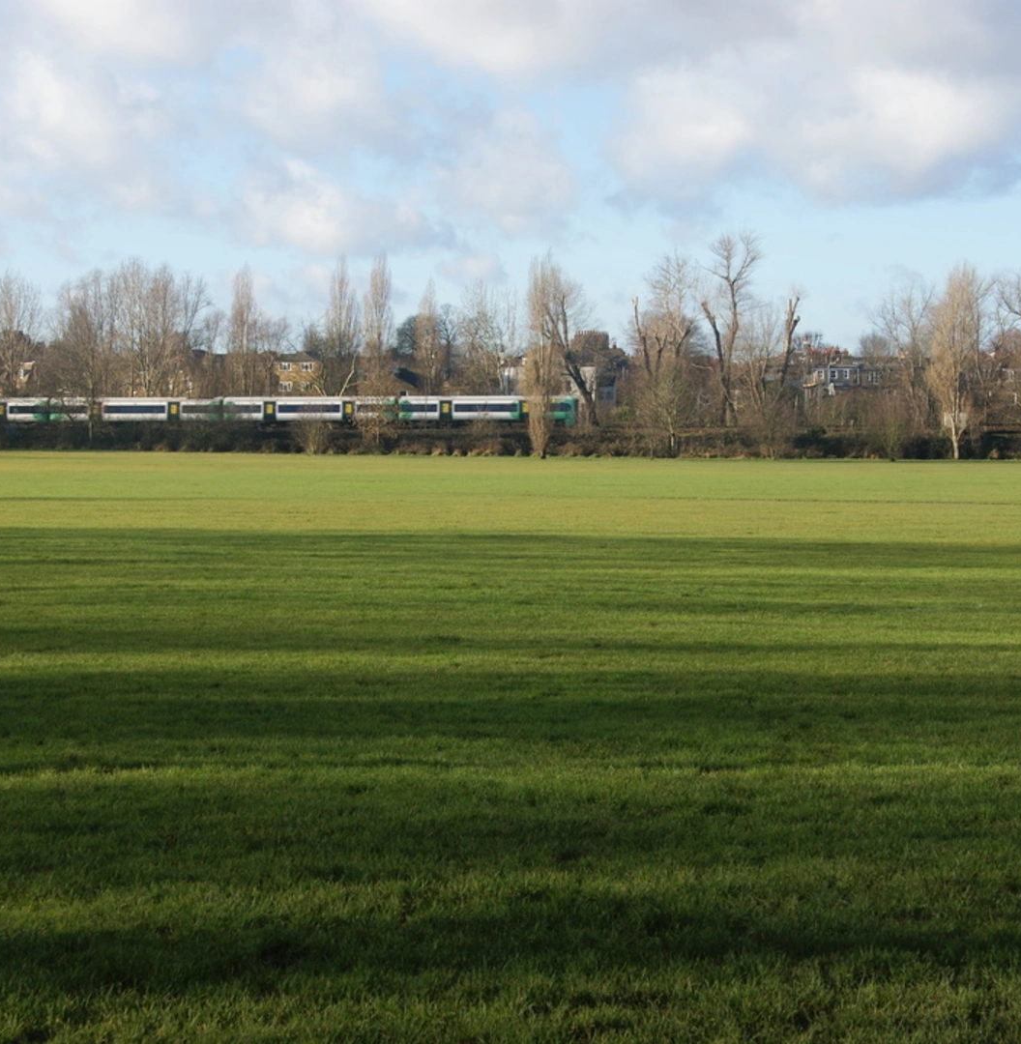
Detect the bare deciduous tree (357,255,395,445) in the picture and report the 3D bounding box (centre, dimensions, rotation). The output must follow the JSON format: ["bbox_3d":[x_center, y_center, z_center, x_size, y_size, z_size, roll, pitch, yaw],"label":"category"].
[{"bbox_3d":[-14.694,-18.675,284.000,4.255,21.135,4.128,0,2,0],"label":"bare deciduous tree"}]

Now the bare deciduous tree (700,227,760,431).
[{"bbox_3d":[25.520,-22.400,302.000,7.070,22.470,7.070,0,2,0],"label":"bare deciduous tree"}]

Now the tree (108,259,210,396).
[{"bbox_3d":[-42.880,-21.730,318.000,12.360,20.840,10.500,0,2,0],"label":"tree"}]

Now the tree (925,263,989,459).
[{"bbox_3d":[45.819,-16.495,267.000,6.501,20.244,6.306,0,2,0],"label":"tree"}]

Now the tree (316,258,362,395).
[{"bbox_3d":[-21.060,-21.870,319.000,5.530,21.050,5.530,0,2,0],"label":"tree"}]

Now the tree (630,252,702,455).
[{"bbox_3d":[17.140,-18.470,286.000,7.900,22.220,7.900,0,2,0],"label":"tree"}]

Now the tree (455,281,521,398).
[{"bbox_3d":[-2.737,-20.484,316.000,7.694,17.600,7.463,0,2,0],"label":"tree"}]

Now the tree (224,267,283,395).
[{"bbox_3d":[-30.949,-21.089,314.000,7.057,19.252,6.845,0,2,0],"label":"tree"}]

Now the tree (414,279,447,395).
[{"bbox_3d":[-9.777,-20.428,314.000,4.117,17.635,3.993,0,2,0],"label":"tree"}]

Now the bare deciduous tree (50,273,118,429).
[{"bbox_3d":[-47.168,-18.470,287.000,7.391,18.671,7.169,0,2,0],"label":"bare deciduous tree"}]

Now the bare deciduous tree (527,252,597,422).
[{"bbox_3d":[5.585,-19.407,284.000,7.580,20.204,7.352,0,2,0],"label":"bare deciduous tree"}]

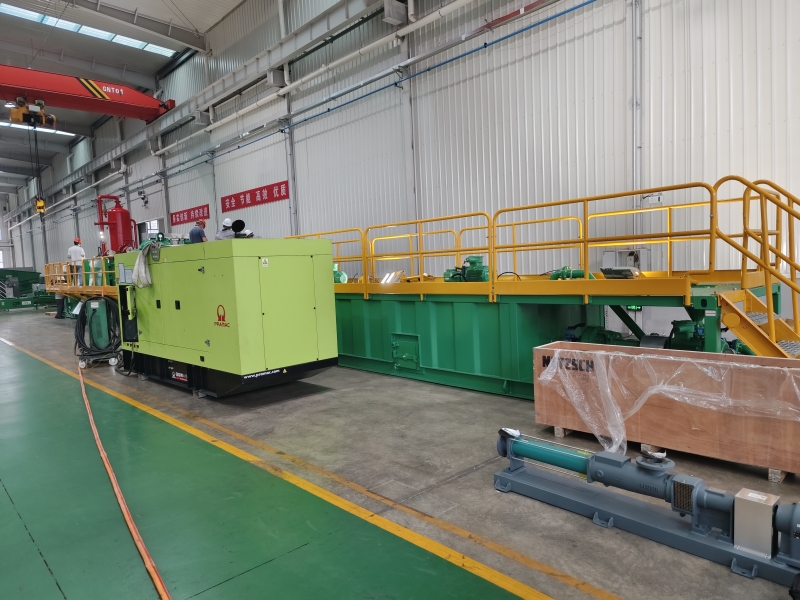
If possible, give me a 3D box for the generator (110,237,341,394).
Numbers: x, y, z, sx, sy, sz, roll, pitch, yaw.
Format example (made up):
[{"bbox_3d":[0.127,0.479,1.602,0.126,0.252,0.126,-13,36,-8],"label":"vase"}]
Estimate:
[{"bbox_3d":[-2.771,0.203,7.991,3.989,1.944,1.420,1,5,45],"label":"generator"}]

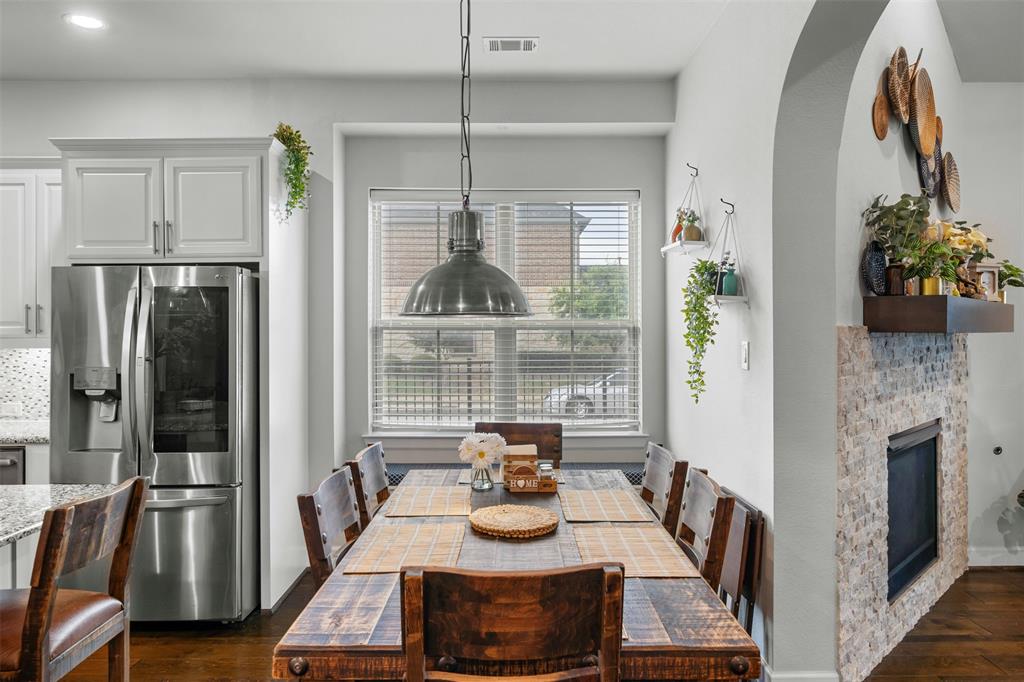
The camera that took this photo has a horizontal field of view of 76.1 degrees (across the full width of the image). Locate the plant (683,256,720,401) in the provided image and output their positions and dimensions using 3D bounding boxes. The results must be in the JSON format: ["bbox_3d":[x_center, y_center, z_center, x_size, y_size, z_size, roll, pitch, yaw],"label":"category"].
[{"bbox_3d":[0.890,-0.040,3.060,0.170,0.670,0.200,0,0,0],"label":"plant"}]

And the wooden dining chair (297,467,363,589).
[{"bbox_3d":[-0.360,0.918,2.147,0.540,0.940,0.445,0,1,0],"label":"wooden dining chair"}]

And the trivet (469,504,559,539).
[{"bbox_3d":[0.007,0.635,2.323,0.318,0.022,0.318,0,1,0],"label":"trivet"}]

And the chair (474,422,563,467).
[{"bbox_3d":[0.033,0.922,3.182,0.460,0.965,0.540,0,1,0],"label":"chair"}]

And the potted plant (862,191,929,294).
[{"bbox_3d":[1.600,-0.400,2.715,0.230,0.430,0.270,1,1,45],"label":"potted plant"}]

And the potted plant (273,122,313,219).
[{"bbox_3d":[-1.215,-0.941,3.619,0.180,0.520,0.270,0,1,0],"label":"potted plant"}]

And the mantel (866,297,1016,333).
[{"bbox_3d":[2.085,-0.114,3.129,0.290,0.148,1.420,1,1,45],"label":"mantel"}]

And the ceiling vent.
[{"bbox_3d":[0.000,-1.622,3.590,0.305,0.030,0.200,0,0,0],"label":"ceiling vent"}]

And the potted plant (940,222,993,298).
[{"bbox_3d":[2.220,-0.384,3.196,0.210,0.390,0.250,1,1,45],"label":"potted plant"}]

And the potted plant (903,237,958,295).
[{"bbox_3d":[1.750,-0.310,2.750,0.220,0.260,0.220,0,0,-45],"label":"potted plant"}]

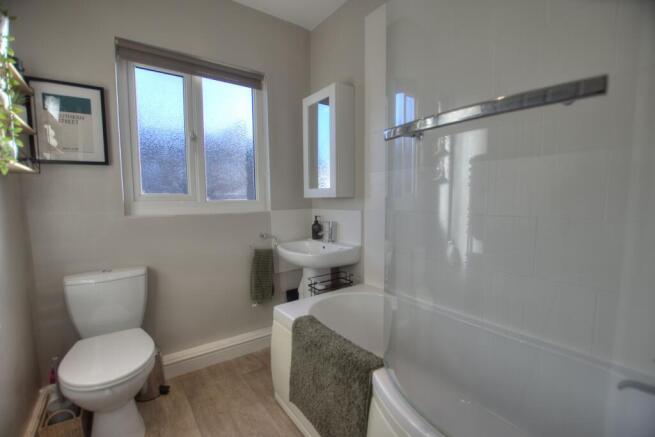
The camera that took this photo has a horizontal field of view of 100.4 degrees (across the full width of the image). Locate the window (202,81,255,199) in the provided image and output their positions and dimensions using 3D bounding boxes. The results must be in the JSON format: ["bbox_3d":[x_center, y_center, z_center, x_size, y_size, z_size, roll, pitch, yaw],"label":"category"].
[{"bbox_3d":[-0.668,-0.526,1.879,0.326,0.805,0.050,-3,4,-33],"label":"window"}]

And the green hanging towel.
[{"bbox_3d":[-0.454,0.406,1.912,0.141,0.384,0.070,-3,4,-33],"label":"green hanging towel"}]

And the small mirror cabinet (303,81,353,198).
[{"bbox_3d":[0.003,-0.484,1.846,0.148,0.691,0.369,-3,4,-36],"label":"small mirror cabinet"}]

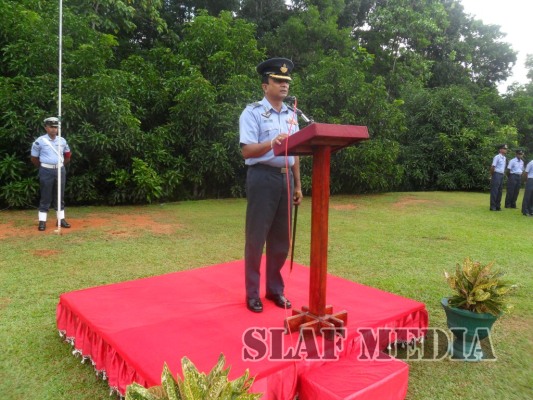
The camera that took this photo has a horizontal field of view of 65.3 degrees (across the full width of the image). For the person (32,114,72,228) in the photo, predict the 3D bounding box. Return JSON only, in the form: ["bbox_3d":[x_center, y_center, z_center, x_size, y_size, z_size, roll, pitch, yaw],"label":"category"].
[{"bbox_3d":[-3.359,-0.408,6.526,0.600,1.760,0.370,-4,10,-38],"label":"person"}]

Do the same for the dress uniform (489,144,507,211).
[{"bbox_3d":[6.279,-0.596,11.311,0.480,1.760,0.370,-4,10,-42],"label":"dress uniform"}]

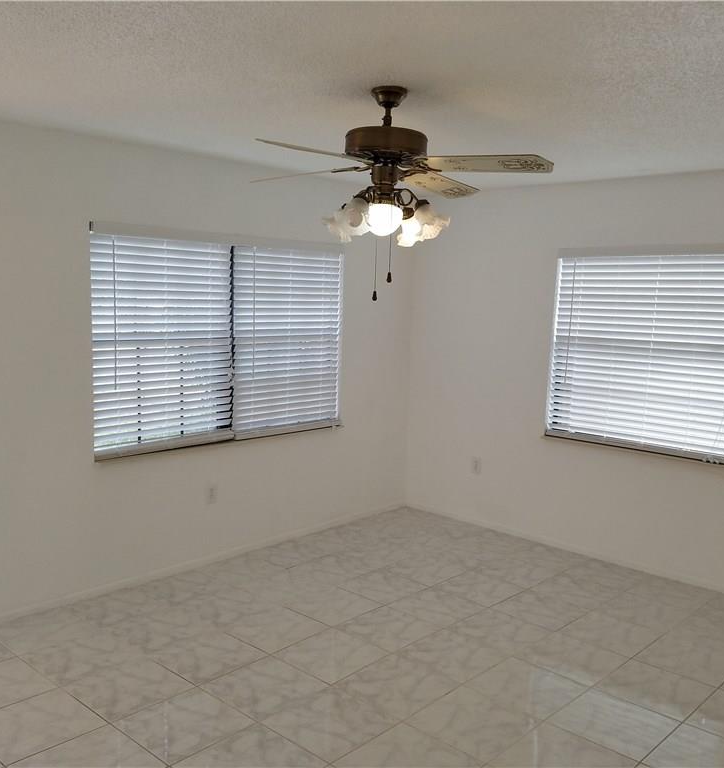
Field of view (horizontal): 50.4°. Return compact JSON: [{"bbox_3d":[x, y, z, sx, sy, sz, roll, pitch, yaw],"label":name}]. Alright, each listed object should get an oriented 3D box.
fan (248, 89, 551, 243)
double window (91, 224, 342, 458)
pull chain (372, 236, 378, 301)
[{"bbox_3d":[0.098,-0.812,2.904,1.270,0.575,1.270,6,8,33],"label":"fan"},{"bbox_3d":[-0.800,-0.277,4.784,0.100,1.280,1.905,8,9,42],"label":"double window"},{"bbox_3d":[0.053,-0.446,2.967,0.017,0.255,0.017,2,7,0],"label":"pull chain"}]

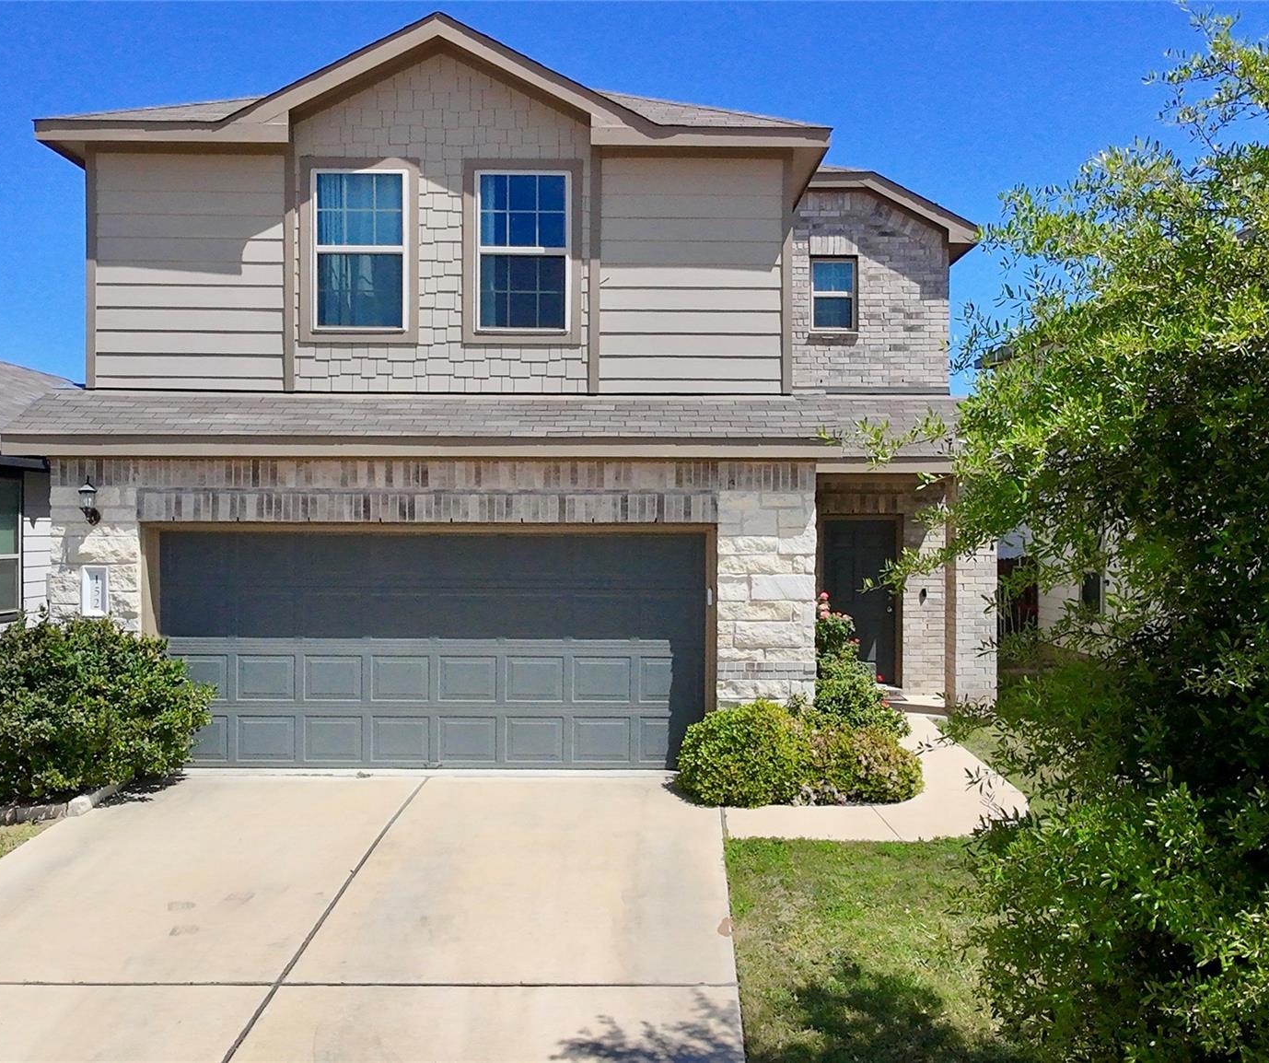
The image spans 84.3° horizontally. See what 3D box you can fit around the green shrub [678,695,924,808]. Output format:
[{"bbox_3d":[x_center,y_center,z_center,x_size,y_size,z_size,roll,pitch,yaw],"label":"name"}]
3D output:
[{"bbox_3d":[1.380,1.790,5.920,2.050,0.820,0.950,0,0,0],"label":"green shrub"}]

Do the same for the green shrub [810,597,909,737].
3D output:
[{"bbox_3d":[2.120,1.340,6.750,0.950,1.400,0.900,0,0,0],"label":"green shrub"}]

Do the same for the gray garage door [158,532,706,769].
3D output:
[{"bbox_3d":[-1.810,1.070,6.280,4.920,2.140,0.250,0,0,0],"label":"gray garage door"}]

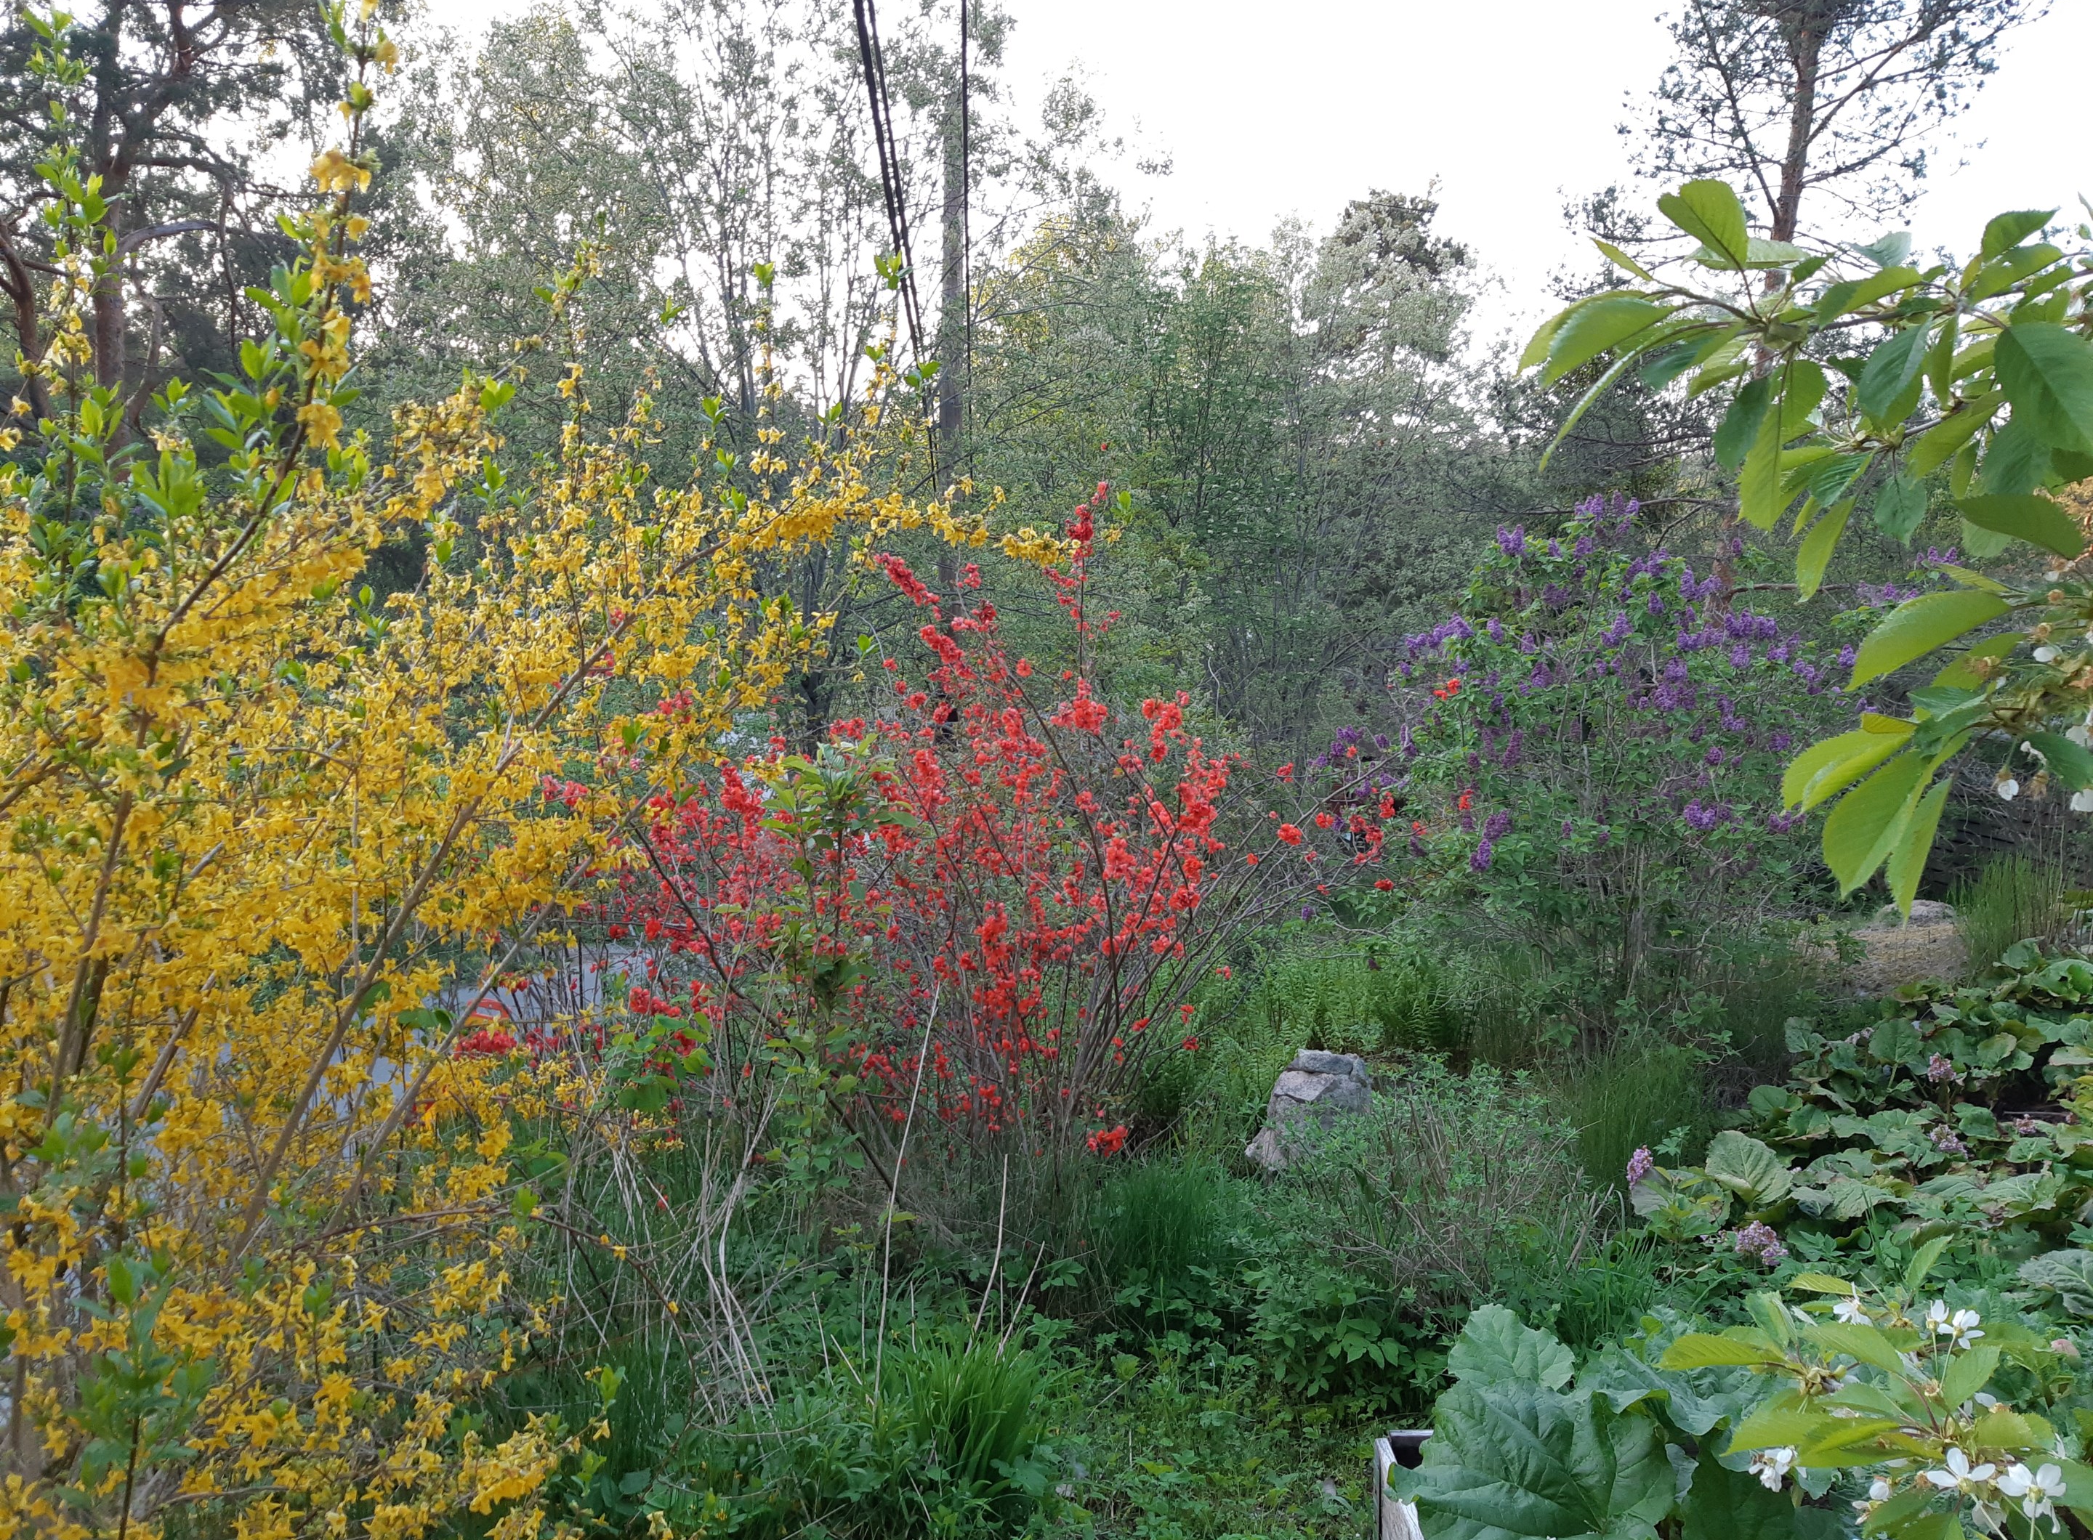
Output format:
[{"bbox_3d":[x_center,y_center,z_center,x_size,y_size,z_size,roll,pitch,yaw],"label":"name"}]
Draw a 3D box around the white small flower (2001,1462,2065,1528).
[{"bbox_3d":[0.502,0.369,0.800,0.031,0.031,0.022,0,2,0],"label":"white small flower"}]

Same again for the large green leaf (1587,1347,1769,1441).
[{"bbox_3d":[0.902,0.890,2.250,0.270,0.150,0.230,1,2,22],"label":"large green leaf"}]

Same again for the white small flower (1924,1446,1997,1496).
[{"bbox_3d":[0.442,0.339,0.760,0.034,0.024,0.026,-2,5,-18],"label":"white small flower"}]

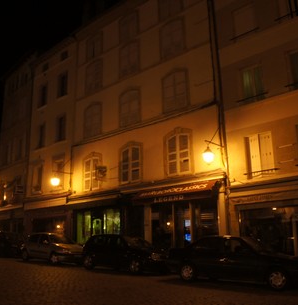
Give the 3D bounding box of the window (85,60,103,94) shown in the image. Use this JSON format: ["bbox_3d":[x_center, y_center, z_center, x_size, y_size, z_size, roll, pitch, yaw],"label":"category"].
[{"bbox_3d":[-3.523,-4.813,22.247,1.540,1.960,0.150,-14,-20,39],"label":"window"}]

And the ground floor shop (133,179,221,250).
[{"bbox_3d":[1.155,3.354,16.616,5.168,3.590,1.000,-14,-19,39],"label":"ground floor shop"}]

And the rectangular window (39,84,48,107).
[{"bbox_3d":[-7.957,-4.292,26.107,1.080,1.591,0.200,-13,-18,39],"label":"rectangular window"}]

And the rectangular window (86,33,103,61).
[{"bbox_3d":[-3.615,-6.965,22.877,1.520,1.620,0.150,-14,-20,39],"label":"rectangular window"}]

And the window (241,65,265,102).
[{"bbox_3d":[4.561,-3.023,15.168,0.952,1.550,0.200,-14,-19,39],"label":"window"}]

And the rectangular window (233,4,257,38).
[{"bbox_3d":[4.462,-6.084,16.007,1.115,1.346,0.200,-14,-19,39],"label":"rectangular window"}]

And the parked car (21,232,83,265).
[{"bbox_3d":[-4.560,4.660,17.020,4.020,1.410,1.680,-11,-18,40],"label":"parked car"}]

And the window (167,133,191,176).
[{"bbox_3d":[1.486,0.074,17.128,1.387,1.931,0.200,-14,-19,39],"label":"window"}]

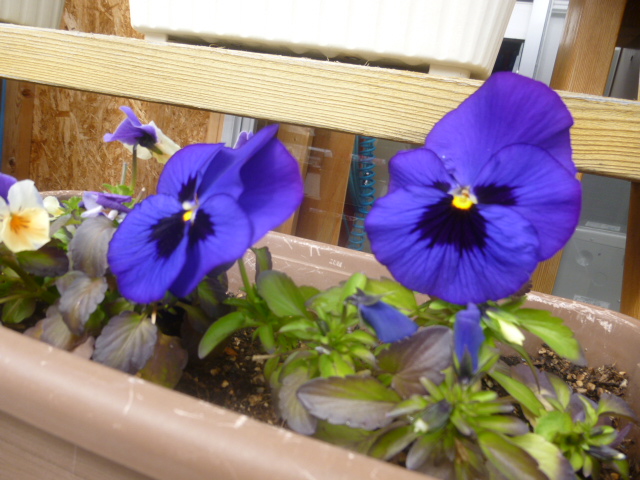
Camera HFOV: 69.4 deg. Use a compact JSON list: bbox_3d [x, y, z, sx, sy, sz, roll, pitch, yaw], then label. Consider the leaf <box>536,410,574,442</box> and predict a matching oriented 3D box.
[{"bbox_3d":[0.080,0.063,0.158,0.013,0.009,0.012,1,37,-8],"label":"leaf"}]

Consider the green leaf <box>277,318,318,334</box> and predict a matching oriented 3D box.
[{"bbox_3d":[-0.009,0.036,0.195,0.018,0.005,0.010,-6,37,-6],"label":"green leaf"}]

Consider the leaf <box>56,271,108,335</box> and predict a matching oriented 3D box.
[{"bbox_3d":[-0.105,0.028,0.205,0.021,0.030,0.008,15,-27,2],"label":"leaf"}]

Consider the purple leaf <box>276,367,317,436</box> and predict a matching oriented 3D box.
[{"bbox_3d":[-0.008,0.056,0.162,0.016,0.027,0.007,-12,-31,14],"label":"purple leaf"}]

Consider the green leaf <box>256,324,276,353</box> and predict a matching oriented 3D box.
[{"bbox_3d":[-0.023,0.043,0.200,0.008,0.013,0.004,-11,-25,-5],"label":"green leaf"}]

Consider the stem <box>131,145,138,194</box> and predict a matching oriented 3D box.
[{"bbox_3d":[-0.112,-0.043,0.280,0.003,0.028,0.003,9,10,0],"label":"stem"}]

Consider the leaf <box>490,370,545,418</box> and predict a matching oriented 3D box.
[{"bbox_3d":[0.073,0.058,0.172,0.027,0.006,0.010,36,39,12],"label":"leaf"}]

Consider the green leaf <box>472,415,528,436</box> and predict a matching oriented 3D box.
[{"bbox_3d":[0.060,0.062,0.154,0.019,0.005,0.009,6,37,6],"label":"green leaf"}]

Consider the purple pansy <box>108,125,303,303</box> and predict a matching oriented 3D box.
[{"bbox_3d":[-0.048,-0.011,0.193,0.073,0.068,0.036,22,9,23],"label":"purple pansy"}]

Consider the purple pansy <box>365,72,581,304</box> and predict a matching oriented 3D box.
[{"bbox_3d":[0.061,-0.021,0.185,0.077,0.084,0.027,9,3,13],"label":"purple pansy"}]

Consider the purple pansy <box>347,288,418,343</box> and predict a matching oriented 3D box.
[{"bbox_3d":[0.026,0.031,0.190,0.028,0.017,0.015,31,20,27],"label":"purple pansy"}]

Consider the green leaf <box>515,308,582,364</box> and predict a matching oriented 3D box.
[{"bbox_3d":[0.107,0.045,0.215,0.034,0.014,0.014,24,28,-19],"label":"green leaf"}]

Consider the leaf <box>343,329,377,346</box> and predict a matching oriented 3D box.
[{"bbox_3d":[0.017,0.041,0.195,0.009,0.007,0.012,-2,17,-40],"label":"leaf"}]

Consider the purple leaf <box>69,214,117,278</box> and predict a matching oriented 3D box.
[{"bbox_3d":[-0.116,0.003,0.235,0.025,0.031,0.009,6,-12,13],"label":"purple leaf"}]

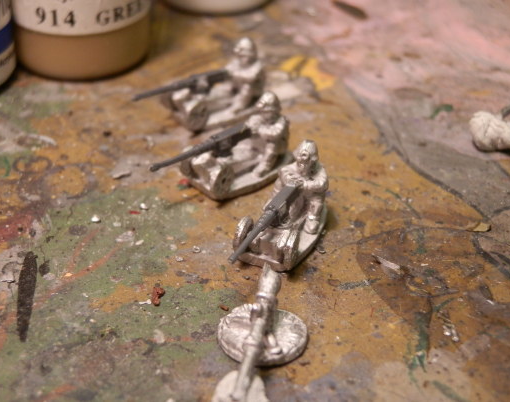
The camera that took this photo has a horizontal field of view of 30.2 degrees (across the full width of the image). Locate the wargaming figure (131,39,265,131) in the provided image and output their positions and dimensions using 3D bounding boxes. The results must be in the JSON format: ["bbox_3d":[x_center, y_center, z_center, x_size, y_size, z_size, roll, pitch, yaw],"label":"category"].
[{"bbox_3d":[-0.008,-0.019,0.156,0.025,0.012,0.009,-20,39,-28],"label":"wargaming figure"}]

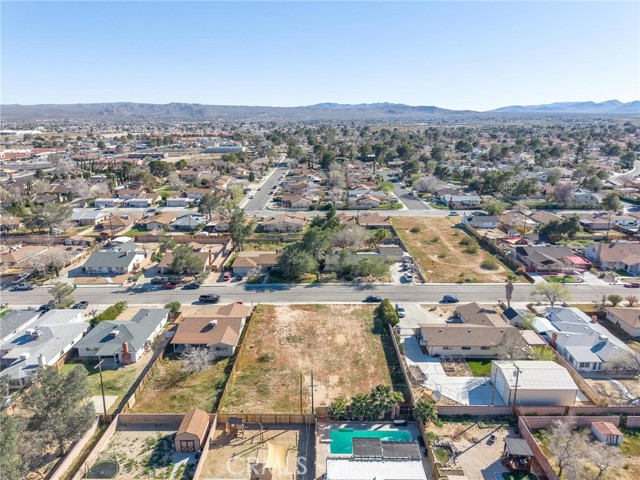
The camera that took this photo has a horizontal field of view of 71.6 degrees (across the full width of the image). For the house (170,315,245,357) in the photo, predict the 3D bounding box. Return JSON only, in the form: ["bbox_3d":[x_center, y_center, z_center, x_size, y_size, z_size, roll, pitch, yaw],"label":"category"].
[{"bbox_3d":[-24.230,20.450,99.110,14.030,4.020,15.160,0,16,0],"label":"house"}]

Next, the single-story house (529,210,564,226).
[{"bbox_3d":[108.518,-9.271,209.141,13.500,4.300,17.000,0,16,0],"label":"single-story house"}]

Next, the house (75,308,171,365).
[{"bbox_3d":[-43.110,20.470,98.470,14.030,4.330,20.110,0,16,0],"label":"house"}]

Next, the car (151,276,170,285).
[{"bbox_3d":[-47.905,12.427,133.636,4.900,1.650,1.900,0,15,0],"label":"car"}]

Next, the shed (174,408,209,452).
[{"bbox_3d":[-19.750,29.550,69.050,3.820,3.450,5.570,0,16,0],"label":"shed"}]

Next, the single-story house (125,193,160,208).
[{"bbox_3d":[-96.470,-21.910,243.320,14.950,4.230,16.710,0,16,0],"label":"single-story house"}]

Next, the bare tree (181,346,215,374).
[{"bbox_3d":[-23.963,23.645,87.086,6.400,4.900,6.400,0,15,0],"label":"bare tree"}]

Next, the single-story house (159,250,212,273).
[{"bbox_3d":[-44.534,6.457,149.088,15.100,4.900,15.500,0,15,0],"label":"single-story house"}]

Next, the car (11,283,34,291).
[{"bbox_3d":[-85.280,13.190,127.820,5.570,1.800,1.960,0,16,0],"label":"car"}]

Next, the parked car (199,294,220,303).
[{"bbox_3d":[-30.185,15.704,121.441,5.050,1.850,2.000,0,15,0],"label":"parked car"}]

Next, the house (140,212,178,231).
[{"bbox_3d":[-71.930,-8.910,199.310,14.950,4.020,17.740,0,16,0],"label":"house"}]

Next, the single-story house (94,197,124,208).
[{"bbox_3d":[-117.923,-21.367,251.704,14.000,3.700,11.500,0,15,0],"label":"single-story house"}]

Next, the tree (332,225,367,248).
[{"bbox_3d":[11.190,-1.210,164.600,13.720,8.770,12.380,0,16,0],"label":"tree"}]

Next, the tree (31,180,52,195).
[{"bbox_3d":[-178.052,-33.035,282.350,12.320,9.540,12.320,0,16,0],"label":"tree"}]

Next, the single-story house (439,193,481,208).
[{"bbox_3d":[81.355,-23.228,257.295,19.500,4.300,15.000,0,15,0],"label":"single-story house"}]

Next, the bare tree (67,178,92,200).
[{"bbox_3d":[-145.850,-30.424,267.307,13.780,12.830,13.780,0,16,0],"label":"bare tree"}]

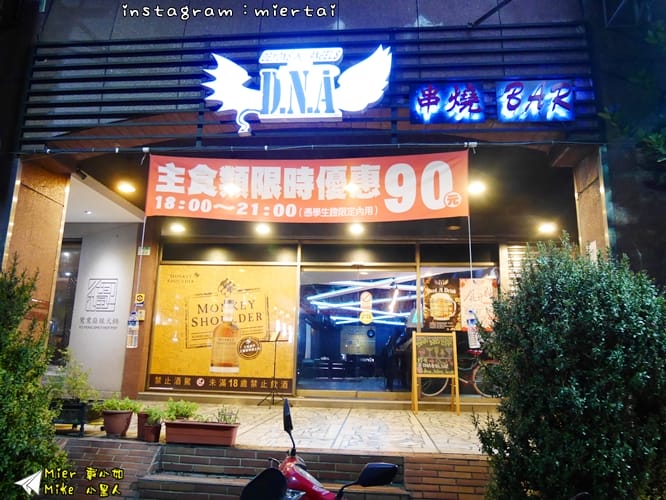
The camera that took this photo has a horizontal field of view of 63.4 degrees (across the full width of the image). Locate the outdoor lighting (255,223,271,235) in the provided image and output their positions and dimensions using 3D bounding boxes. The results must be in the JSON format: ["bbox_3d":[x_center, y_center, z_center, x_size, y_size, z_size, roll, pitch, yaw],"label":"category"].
[{"bbox_3d":[-1.135,-0.340,8.735,0.220,0.080,0.220,0,-12,5],"label":"outdoor lighting"}]

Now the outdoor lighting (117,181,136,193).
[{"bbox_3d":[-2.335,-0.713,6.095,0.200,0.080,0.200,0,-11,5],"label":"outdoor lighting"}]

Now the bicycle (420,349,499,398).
[{"bbox_3d":[2.116,1.974,8.948,1.613,0.930,0.500,0,-11,5],"label":"bicycle"}]

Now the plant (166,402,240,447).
[{"bbox_3d":[-1.113,1.471,4.602,0.618,0.330,0.250,0,-11,5],"label":"plant"}]

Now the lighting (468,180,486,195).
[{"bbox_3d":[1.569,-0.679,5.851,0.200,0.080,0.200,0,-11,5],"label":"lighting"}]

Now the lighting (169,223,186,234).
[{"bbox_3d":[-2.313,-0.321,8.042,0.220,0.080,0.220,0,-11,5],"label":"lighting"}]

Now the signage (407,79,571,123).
[{"bbox_3d":[1.459,-1.357,4.960,1.469,0.424,0.070,0,-12,5],"label":"signage"}]

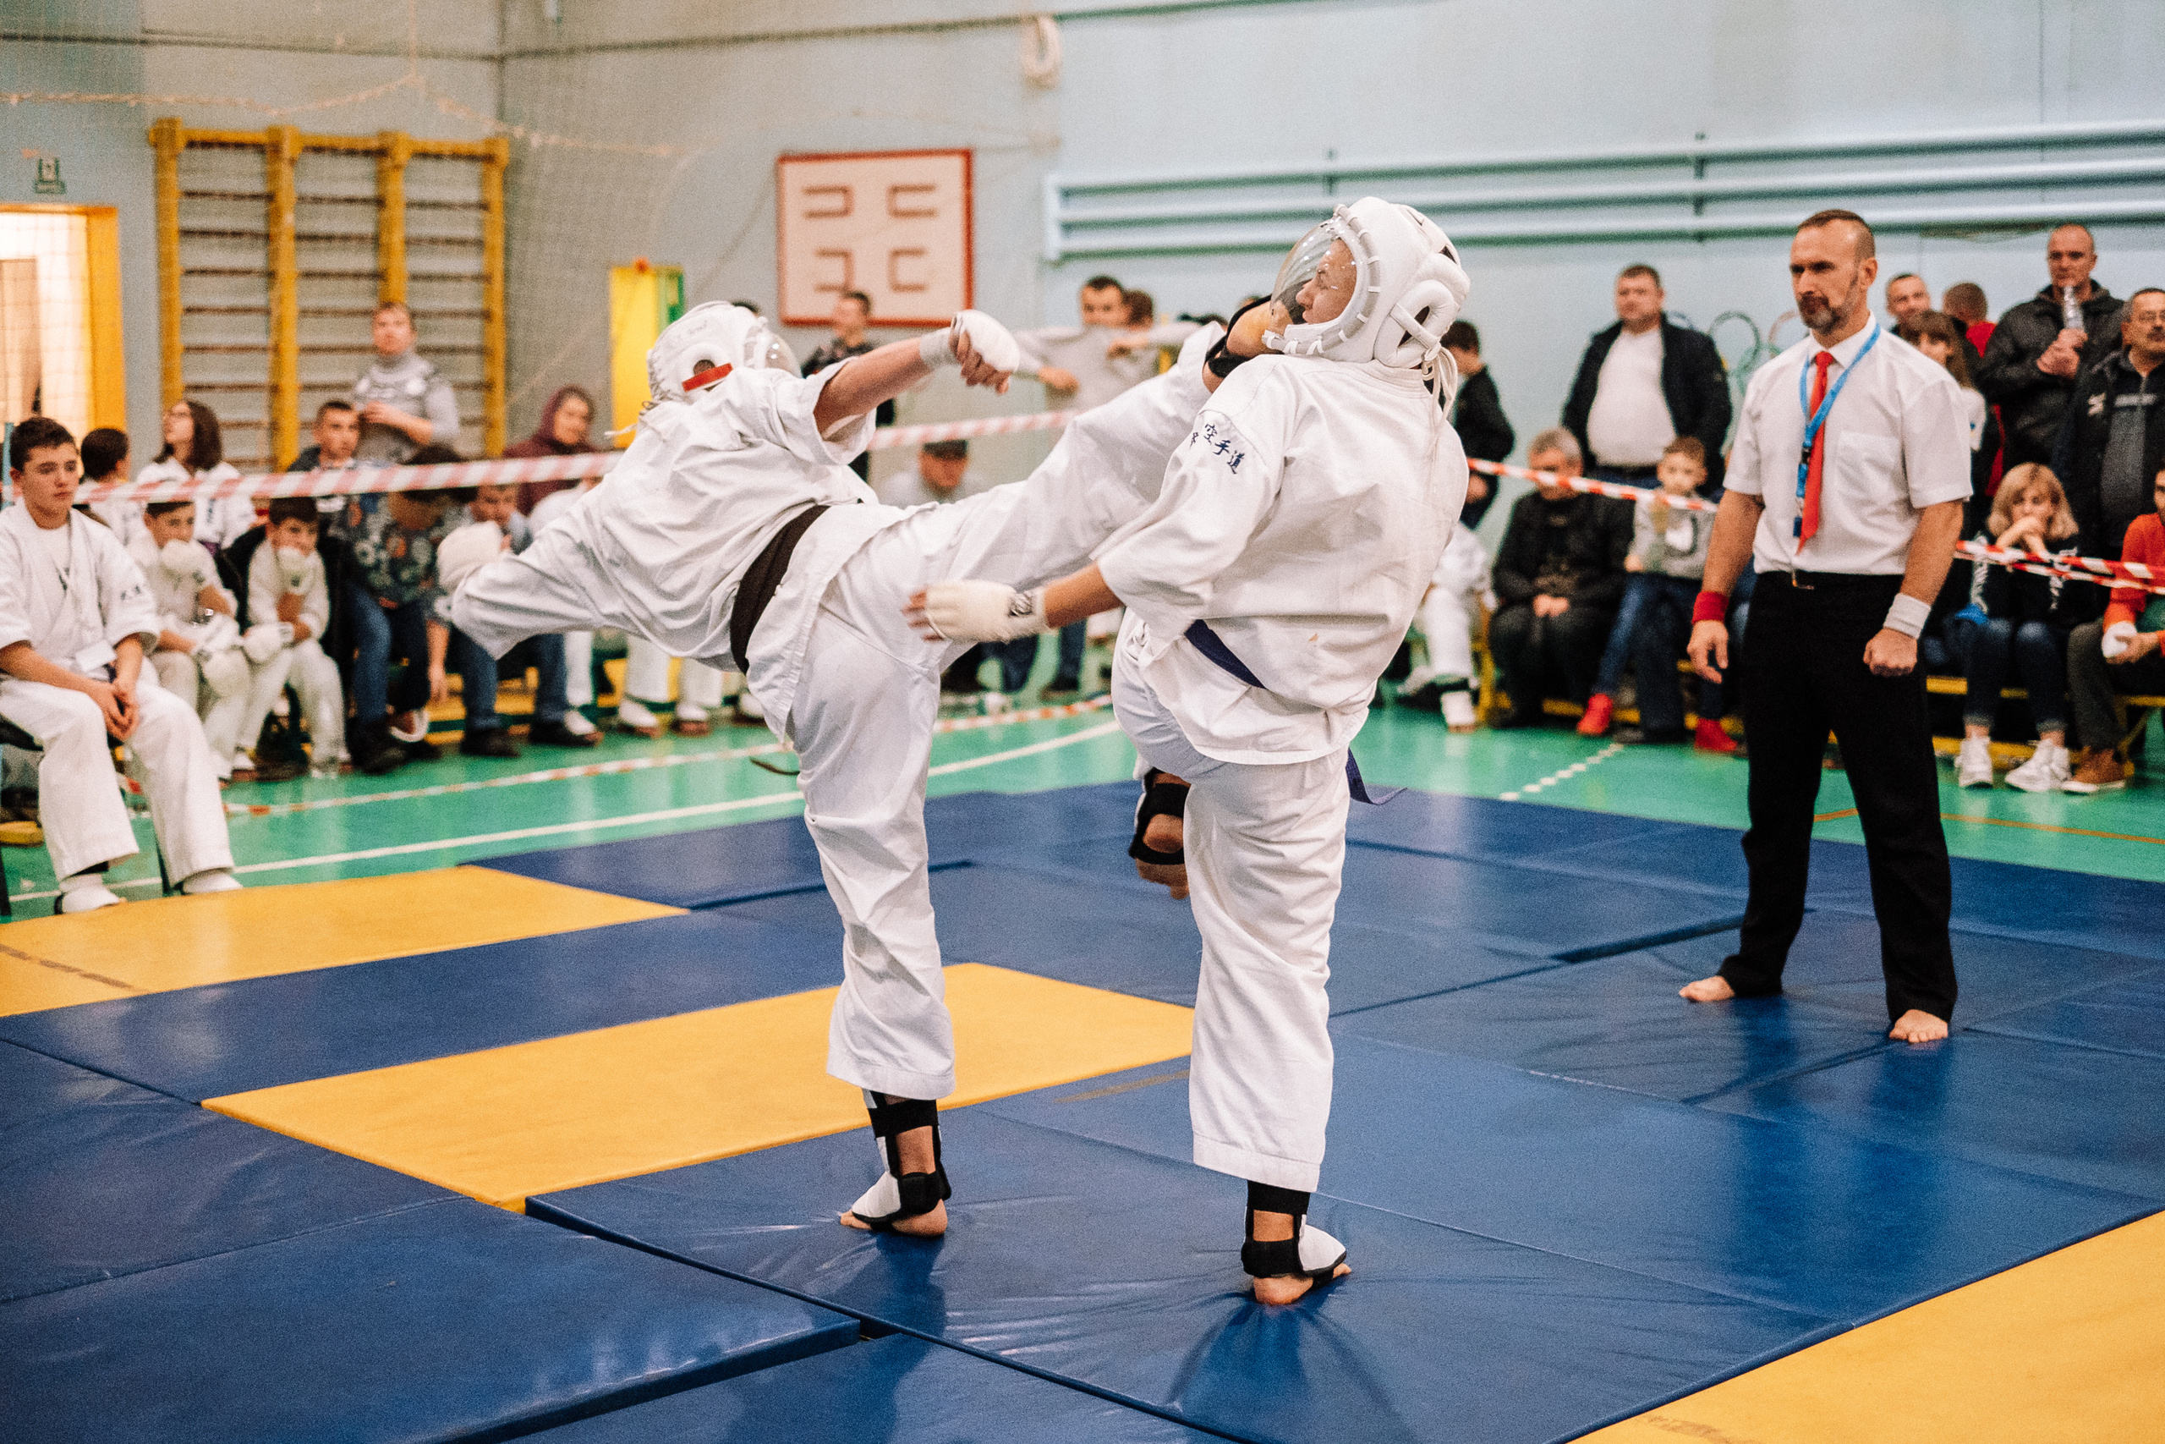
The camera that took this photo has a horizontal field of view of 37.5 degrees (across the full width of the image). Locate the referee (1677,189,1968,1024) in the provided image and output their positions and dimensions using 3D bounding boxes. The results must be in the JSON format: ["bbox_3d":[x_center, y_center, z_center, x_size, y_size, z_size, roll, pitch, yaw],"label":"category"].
[{"bbox_3d":[1.563,-0.233,6.800,0.640,1.720,0.430,5,9,41],"label":"referee"}]

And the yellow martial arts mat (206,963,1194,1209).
[{"bbox_3d":[-0.609,0.714,6.444,1.970,0.045,1.040,-7,9,-44],"label":"yellow martial arts mat"}]

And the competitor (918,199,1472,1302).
[{"bbox_3d":[0.174,0.033,4.874,0.780,1.660,0.600,5,9,41],"label":"competitor"}]

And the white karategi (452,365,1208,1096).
[{"bbox_3d":[-0.391,0.011,5.104,1.260,1.220,0.520,1,7,14],"label":"white karategi"}]

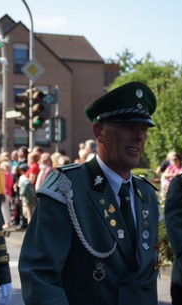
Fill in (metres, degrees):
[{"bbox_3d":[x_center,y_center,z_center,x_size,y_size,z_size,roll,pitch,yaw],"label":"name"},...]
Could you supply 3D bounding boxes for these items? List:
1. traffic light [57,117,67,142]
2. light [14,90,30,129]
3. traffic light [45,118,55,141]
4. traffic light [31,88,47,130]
[{"bbox_3d":[-1.091,-0.881,25.400,0.300,0.940,0.340,0,0,-23],"label":"traffic light"},{"bbox_3d":[-1.633,-1.018,15.700,0.360,0.930,0.300,0,0,-23],"label":"light"},{"bbox_3d":[-1.551,-0.881,25.400,0.360,0.900,0.300,0,0,-23],"label":"traffic light"},{"bbox_3d":[-1.219,-1.018,15.700,0.300,0.950,0.360,0,0,-23],"label":"traffic light"}]

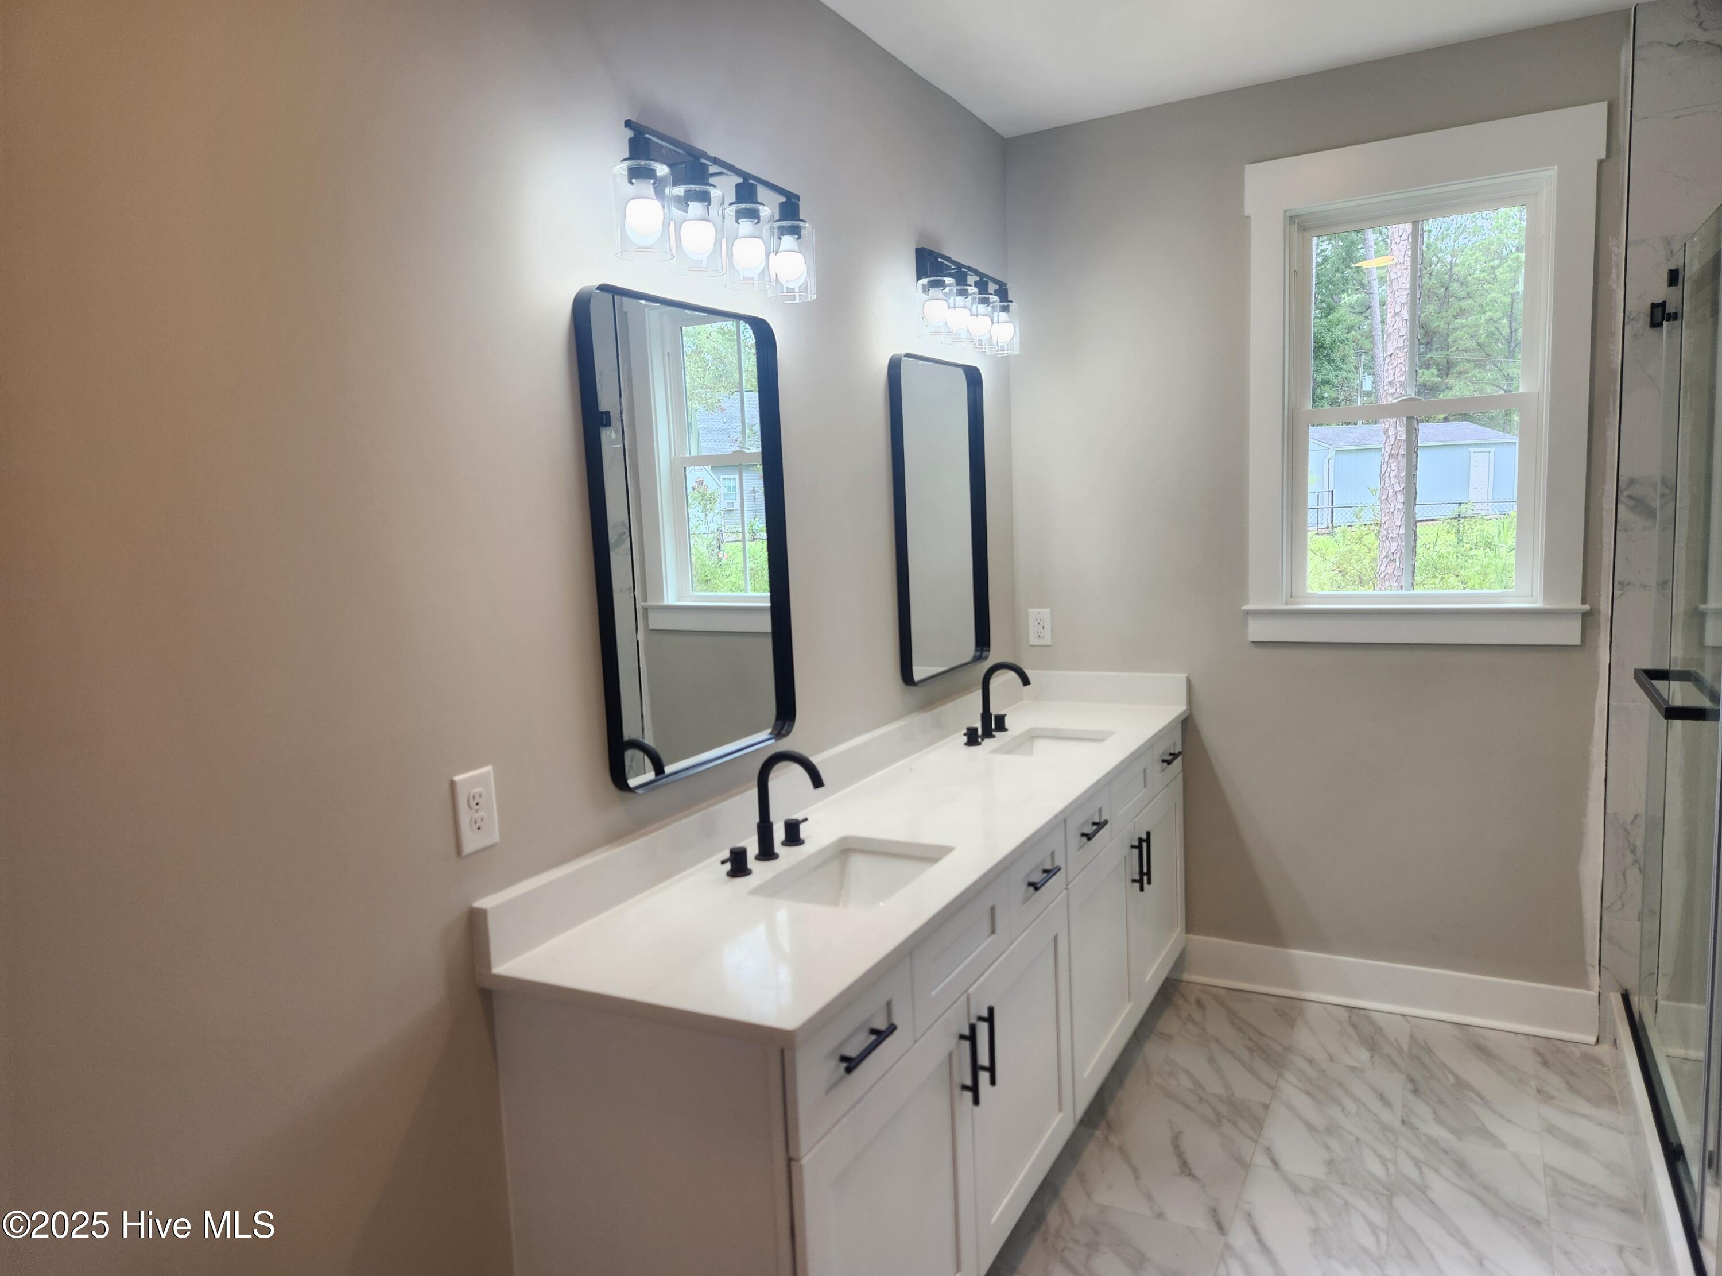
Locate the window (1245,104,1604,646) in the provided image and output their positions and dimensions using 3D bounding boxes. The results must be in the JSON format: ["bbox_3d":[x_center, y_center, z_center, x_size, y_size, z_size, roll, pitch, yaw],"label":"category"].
[{"bbox_3d":[1.583,-0.693,3.299,0.911,1.421,0.115,1,8,28],"label":"window"}]

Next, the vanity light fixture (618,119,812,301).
[{"bbox_3d":[-0.286,-0.807,2.149,0.168,0.260,0.580,1,8,28],"label":"vanity light fixture"}]

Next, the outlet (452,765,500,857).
[{"bbox_3d":[-0.594,0.270,1.777,0.008,0.123,0.082,1,8,28],"label":"outlet"}]

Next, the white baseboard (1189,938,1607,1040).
[{"bbox_3d":[1.551,1.064,3.518,1.207,0.147,0.033,1,8,28],"label":"white baseboard"}]

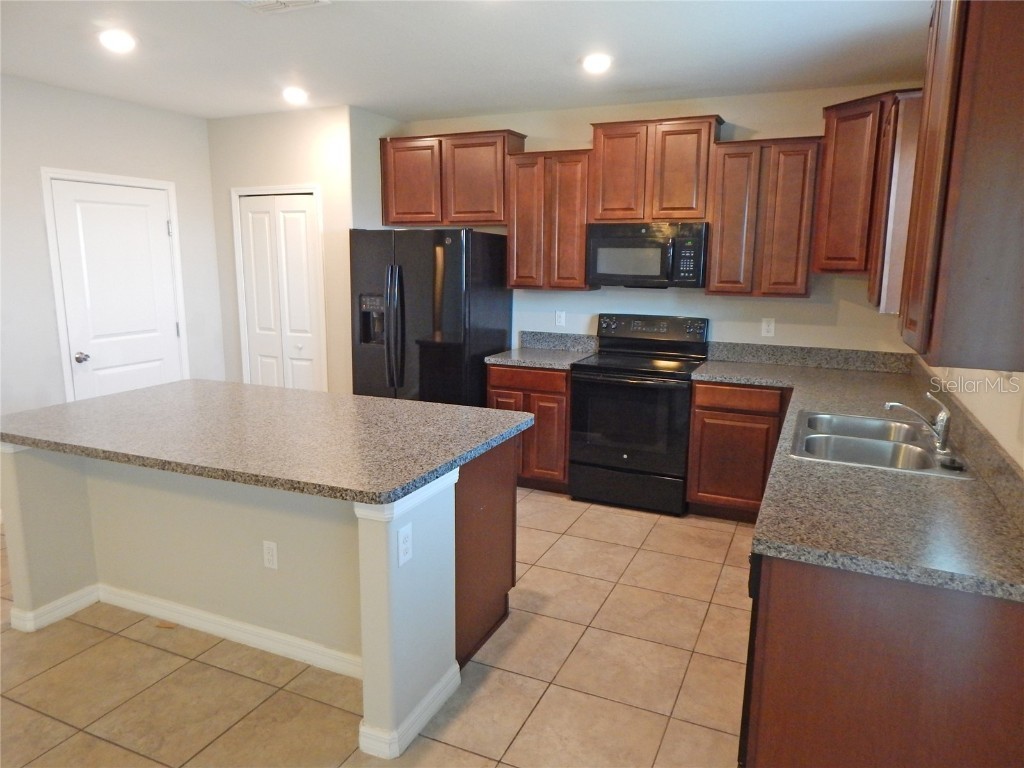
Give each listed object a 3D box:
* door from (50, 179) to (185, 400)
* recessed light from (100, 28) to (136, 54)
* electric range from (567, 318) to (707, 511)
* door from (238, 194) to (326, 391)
[{"bbox_3d":[-2.739,-0.358,4.645,0.050,2.035,0.823,5,11,24],"label":"door"},{"bbox_3d":[-2.019,-1.755,3.334,0.170,0.030,0.170,6,11,24],"label":"recessed light"},{"bbox_3d":[0.847,0.170,4.349,0.759,1.199,0.650,5,11,24],"label":"electric range"},{"bbox_3d":[-1.829,-0.453,5.222,0.750,2.030,0.050,6,11,24],"label":"door"}]

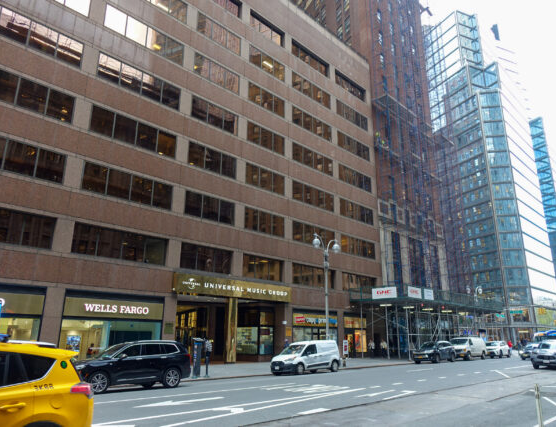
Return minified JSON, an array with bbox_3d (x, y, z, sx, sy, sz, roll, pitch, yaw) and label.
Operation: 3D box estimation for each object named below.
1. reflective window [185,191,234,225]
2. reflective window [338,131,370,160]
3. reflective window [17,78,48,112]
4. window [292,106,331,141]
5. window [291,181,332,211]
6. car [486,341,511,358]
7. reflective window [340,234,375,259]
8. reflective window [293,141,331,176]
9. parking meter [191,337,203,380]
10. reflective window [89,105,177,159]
[{"bbox_3d":[-5.152,-0.351,32.701,4.605,1.825,0.200,16,-23,-42],"label":"reflective window"},{"bbox_3d":[8.377,-7.393,46.937,5.712,1.721,0.170,16,-23,-42],"label":"reflective window"},{"bbox_3d":[-13.702,-6.553,23.847,1.500,1.721,0.170,16,-23,-42],"label":"reflective window"},{"bbox_3d":[3.451,-8.823,42.264,5.835,1.721,0.170,16,-23,-42],"label":"window"},{"bbox_3d":[3.416,-1.581,40.083,5.835,1.721,0.170,16,-23,-42],"label":"window"},{"bbox_3d":[24.199,15.191,47.525,4.600,1.650,1.850,16,-23,-42],"label":"car"},{"bbox_3d":[8.421,3.538,44.418,0.200,1.803,6.158,-15,-23,43],"label":"reflective window"},{"bbox_3d":[3.591,-5.386,43.193,6.205,1.825,0.200,16,-23,-42],"label":"reflective window"},{"bbox_3d":[-3.827,6.810,20.111,0.420,1.760,0.420,16,-23,-42],"label":"parking meter"},{"bbox_3d":[-9.743,-5.483,29.425,6.216,1.825,0.200,16,-23,-42],"label":"reflective window"}]

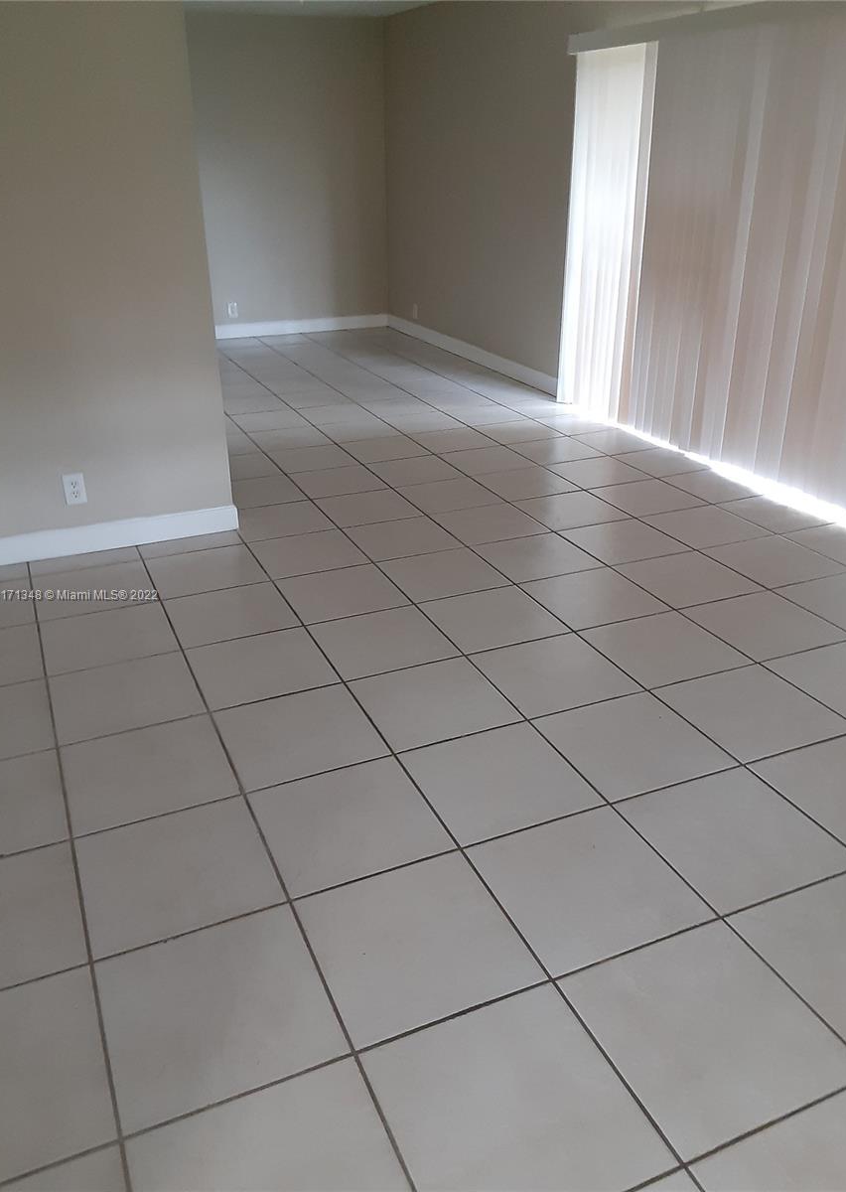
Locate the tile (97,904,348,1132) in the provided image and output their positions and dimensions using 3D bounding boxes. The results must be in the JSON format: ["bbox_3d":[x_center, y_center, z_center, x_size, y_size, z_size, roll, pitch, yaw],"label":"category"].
[{"bbox_3d":[-0.390,0.772,1.744,0.401,0.010,0.401,-11,27,-21],"label":"tile"}]

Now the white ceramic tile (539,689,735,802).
[{"bbox_3d":[0.563,0.398,2.516,0.396,0.010,0.396,-11,27,-21],"label":"white ceramic tile"}]

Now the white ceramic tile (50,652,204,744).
[{"bbox_3d":[-0.878,0.294,2.749,0.396,0.010,0.396,-11,27,-21],"label":"white ceramic tile"}]

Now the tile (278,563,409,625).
[{"bbox_3d":[-0.293,-0.007,3.381,0.401,0.010,0.401,-11,27,-21],"label":"tile"}]

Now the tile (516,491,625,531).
[{"bbox_3d":[0.655,-0.382,4.153,0.396,0.010,0.396,-11,27,-21],"label":"tile"}]

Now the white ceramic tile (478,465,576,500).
[{"bbox_3d":[0.494,-0.543,4.500,0.402,0.010,0.402,-11,28,-21],"label":"white ceramic tile"}]

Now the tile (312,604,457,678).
[{"bbox_3d":[-0.133,0.152,3.035,0.398,0.010,0.398,-11,27,-21],"label":"tile"}]

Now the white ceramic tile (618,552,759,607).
[{"bbox_3d":[0.981,-0.064,3.481,0.396,0.010,0.396,-11,27,-21],"label":"white ceramic tile"}]

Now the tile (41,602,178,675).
[{"bbox_3d":[-1.038,0.137,3.090,0.401,0.010,0.401,-11,27,-21],"label":"tile"}]

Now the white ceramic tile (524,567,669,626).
[{"bbox_3d":[0.609,0.010,3.327,0.398,0.010,0.398,-11,27,-21],"label":"white ceramic tile"}]

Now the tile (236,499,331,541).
[{"bbox_3d":[-0.624,-0.327,4.050,0.396,0.010,0.396,-11,27,-21],"label":"tile"}]

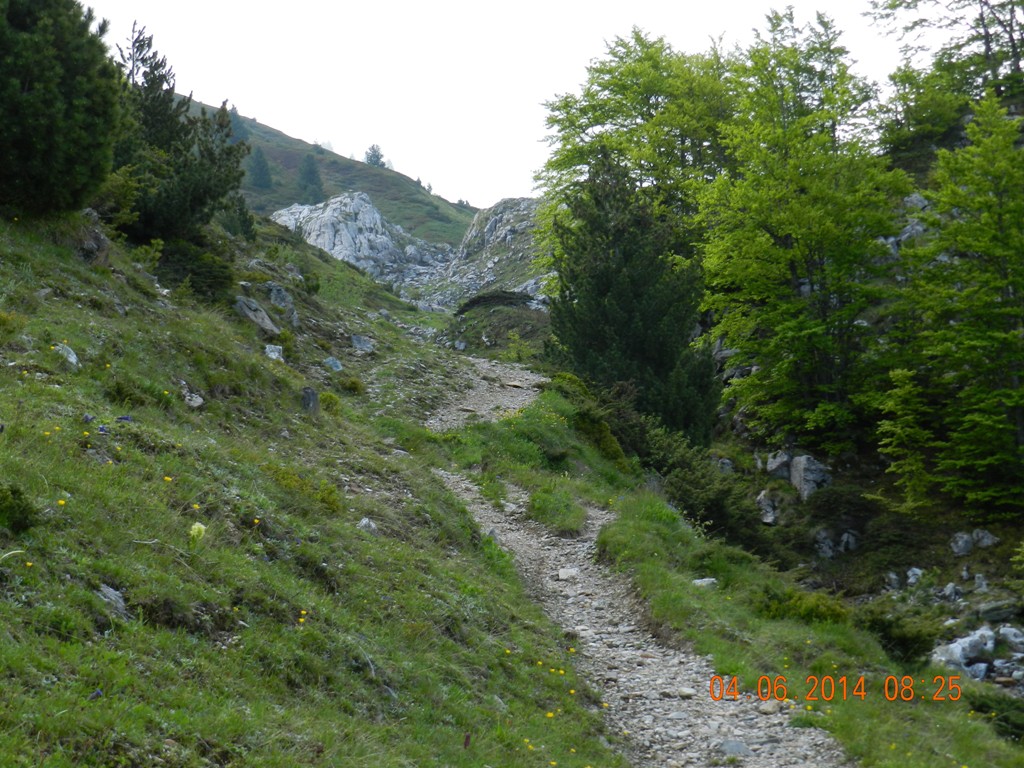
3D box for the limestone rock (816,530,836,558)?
[{"bbox_3d":[4.442,2.274,28.500,0.312,0.383,0.281,-1,-5,9],"label":"limestone rock"}]

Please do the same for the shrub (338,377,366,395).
[{"bbox_3d":[-1.784,0.017,22.500,0.313,0.187,0.282,0,-5,-5],"label":"shrub"}]

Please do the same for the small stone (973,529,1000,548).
[{"bbox_3d":[6.770,2.204,28.700,0.399,0.268,0.340,-1,-5,13],"label":"small stone"}]

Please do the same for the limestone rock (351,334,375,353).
[{"bbox_3d":[-1.969,-0.534,26.500,0.316,0.237,0.285,0,-6,0],"label":"limestone rock"}]

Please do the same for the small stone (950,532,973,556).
[{"bbox_3d":[6.383,2.274,28.500,0.340,0.325,0.306,-1,-5,13],"label":"small stone"}]

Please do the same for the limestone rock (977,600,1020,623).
[{"bbox_3d":[5.816,2.714,24.000,0.501,0.244,0.376,-1,-5,13],"label":"limestone rock"}]

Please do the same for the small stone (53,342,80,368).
[{"bbox_3d":[-2.370,-0.152,10.700,0.144,0.132,0.119,1,-5,-13],"label":"small stone"}]

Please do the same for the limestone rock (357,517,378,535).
[{"bbox_3d":[-0.862,0.844,12.000,0.131,0.102,0.112,0,-5,-4],"label":"limestone rock"}]

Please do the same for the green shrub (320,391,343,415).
[{"bbox_3d":[-1.642,0.168,18.300,0.200,0.218,0.200,0,-6,0],"label":"green shrub"}]

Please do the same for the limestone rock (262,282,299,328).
[{"bbox_3d":[-3.094,-1.054,27.000,0.510,0.592,0.510,1,-5,-7],"label":"limestone rock"}]

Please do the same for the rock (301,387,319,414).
[{"bbox_3d":[-1.742,0.142,17.300,0.155,0.241,0.139,0,-6,0],"label":"rock"}]

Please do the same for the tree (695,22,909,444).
[{"bbox_3d":[3.721,-1.933,25.500,2.662,5.603,2.662,0,-6,0],"label":"tree"}]

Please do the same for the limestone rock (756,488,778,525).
[{"bbox_3d":[2.604,1.259,20.500,0.224,0.387,0.224,0,-6,0],"label":"limestone rock"}]

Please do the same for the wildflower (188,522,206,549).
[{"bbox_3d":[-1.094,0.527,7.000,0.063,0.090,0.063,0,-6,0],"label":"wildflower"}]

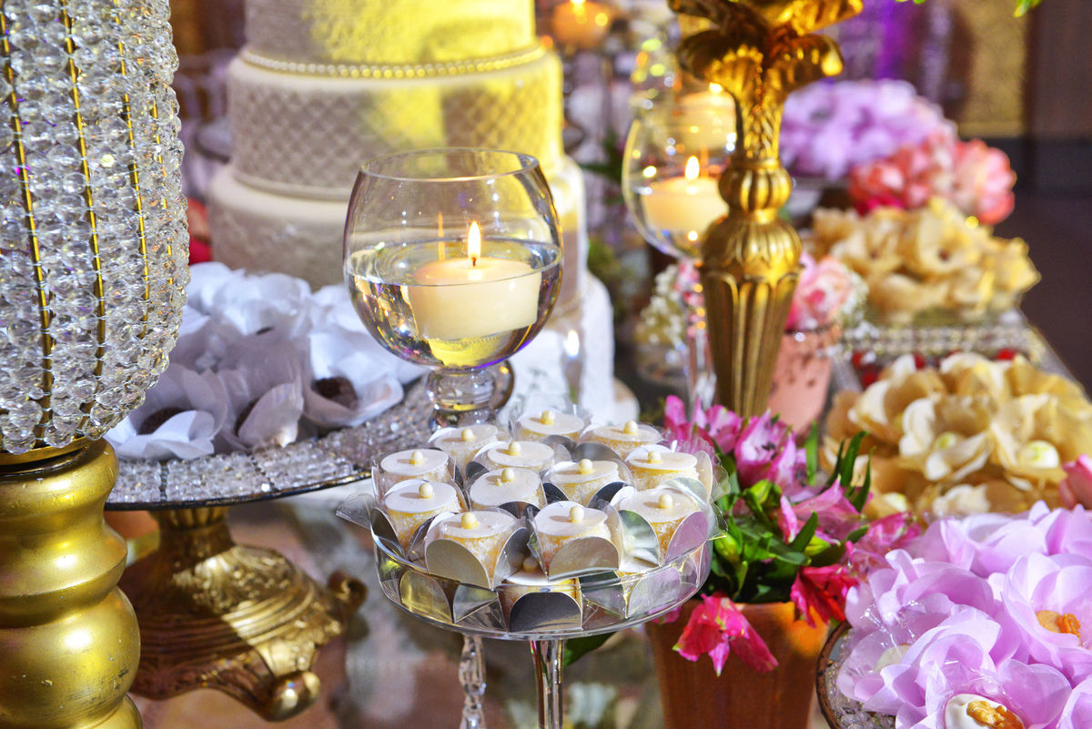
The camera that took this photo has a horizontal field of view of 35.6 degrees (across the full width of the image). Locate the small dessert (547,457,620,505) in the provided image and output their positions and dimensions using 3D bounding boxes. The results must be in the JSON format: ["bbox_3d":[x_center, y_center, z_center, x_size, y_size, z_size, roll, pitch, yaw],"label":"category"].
[{"bbox_3d":[0.018,0.059,0.820,0.035,0.029,0.035,-2,17,0],"label":"small dessert"}]

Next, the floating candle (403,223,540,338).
[{"bbox_3d":[-0.038,-0.047,0.897,0.067,0.056,0.067,-2,17,0],"label":"floating candle"}]

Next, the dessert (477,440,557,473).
[{"bbox_3d":[-0.013,0.055,0.891,0.039,0.030,0.039,0,17,0],"label":"dessert"}]

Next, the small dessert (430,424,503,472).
[{"bbox_3d":[-0.043,0.047,0.920,0.039,0.030,0.039,0,17,0],"label":"small dessert"}]

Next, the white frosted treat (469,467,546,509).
[{"bbox_3d":[-0.020,0.069,0.845,0.038,0.030,0.038,0,17,0],"label":"white frosted treat"}]

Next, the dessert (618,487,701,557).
[{"bbox_3d":[0.052,0.072,0.784,0.035,0.029,0.035,-2,17,0],"label":"dessert"}]

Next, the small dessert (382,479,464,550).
[{"bbox_3d":[-0.058,0.070,0.800,0.035,0.029,0.035,-2,17,0],"label":"small dessert"}]

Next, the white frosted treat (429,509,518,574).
[{"bbox_3d":[-0.031,0.083,0.793,0.042,0.030,0.042,0,17,0],"label":"white frosted treat"}]

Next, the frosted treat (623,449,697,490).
[{"bbox_3d":[0.060,0.058,0.872,0.039,0.030,0.039,0,17,0],"label":"frosted treat"}]

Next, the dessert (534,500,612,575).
[{"bbox_3d":[0.012,0.082,0.811,0.040,0.030,0.040,0,17,0],"label":"dessert"}]

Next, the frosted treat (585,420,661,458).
[{"bbox_3d":[0.044,0.045,0.908,0.039,0.030,0.039,0,17,0],"label":"frosted treat"}]

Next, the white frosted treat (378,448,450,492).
[{"bbox_3d":[-0.064,0.056,0.838,0.035,0.029,0.035,-2,17,0],"label":"white frosted treat"}]

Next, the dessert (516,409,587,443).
[{"bbox_3d":[0.004,0.037,0.880,0.035,0.029,0.035,-2,17,0],"label":"dessert"}]

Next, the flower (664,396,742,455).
[{"bbox_3d":[0.087,0.035,0.950,0.046,0.038,0.045,0,17,0],"label":"flower"}]

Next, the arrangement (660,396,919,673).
[{"bbox_3d":[0.126,0.088,0.880,0.130,0.108,0.120,-2,17,0],"label":"arrangement"}]

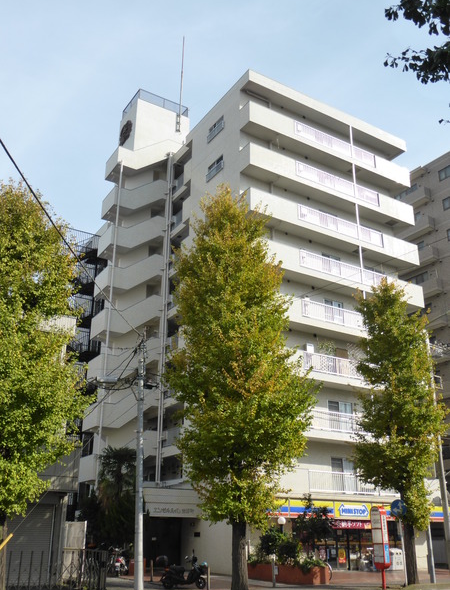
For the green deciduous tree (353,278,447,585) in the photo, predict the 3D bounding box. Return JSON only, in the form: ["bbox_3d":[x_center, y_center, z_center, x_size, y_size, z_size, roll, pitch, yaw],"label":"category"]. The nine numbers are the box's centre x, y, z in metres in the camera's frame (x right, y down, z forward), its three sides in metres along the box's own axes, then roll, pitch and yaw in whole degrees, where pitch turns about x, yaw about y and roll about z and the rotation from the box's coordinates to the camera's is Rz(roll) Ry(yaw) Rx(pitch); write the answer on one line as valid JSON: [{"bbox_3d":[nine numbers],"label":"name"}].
[{"bbox_3d":[6.816,4.791,23.213,3.700,11.900,3.700,13,-24,-30],"label":"green deciduous tree"}]

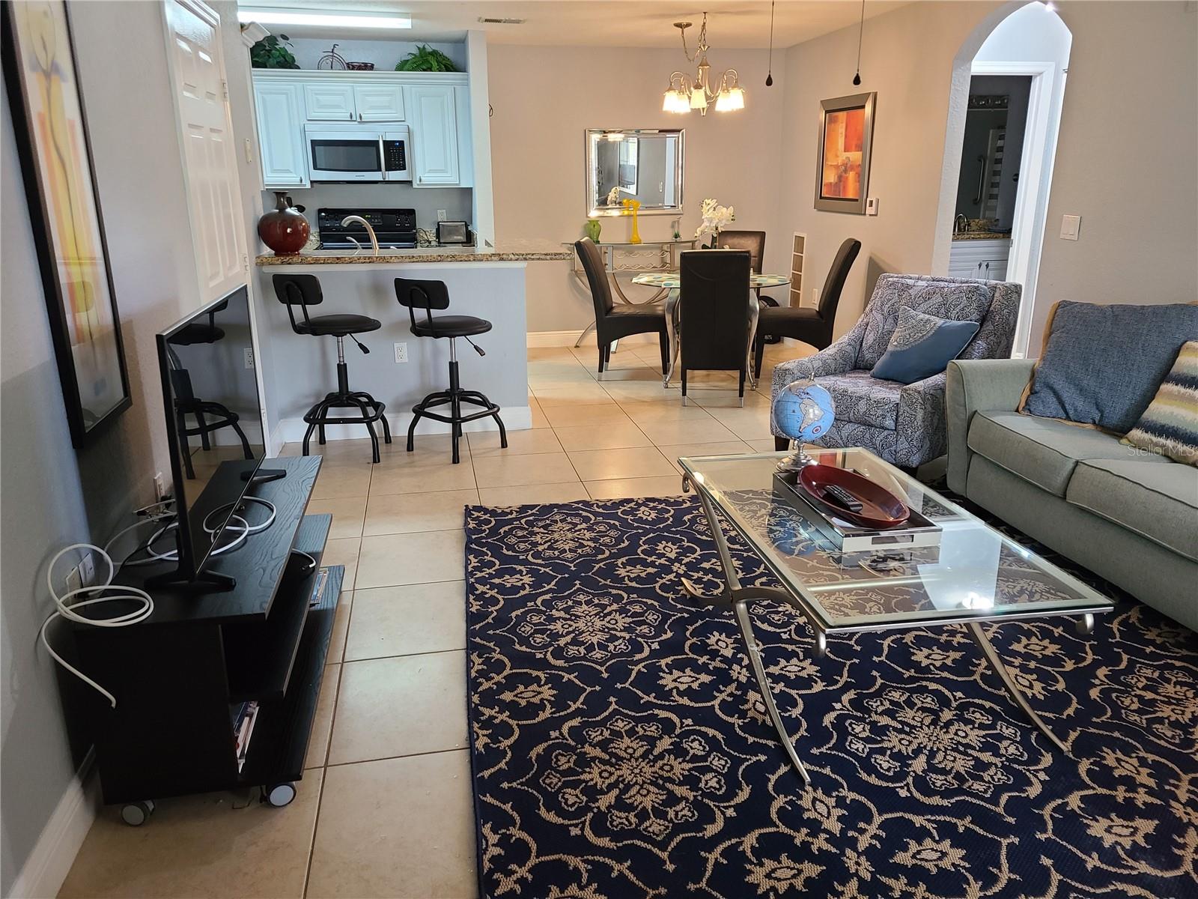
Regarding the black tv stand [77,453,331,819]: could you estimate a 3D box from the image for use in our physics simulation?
[{"bbox_3d":[-1.046,0.454,2.654,0.440,0.505,1.250,-3,17,-10],"label":"black tv stand"}]

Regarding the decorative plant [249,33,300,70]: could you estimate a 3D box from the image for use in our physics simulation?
[{"bbox_3d":[-2.442,-2.921,6.711,0.440,0.280,0.360,-3,17,-10],"label":"decorative plant"}]

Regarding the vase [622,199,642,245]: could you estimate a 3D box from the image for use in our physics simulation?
[{"bbox_3d":[0.318,-1.910,7.539,0.095,0.365,0.095,-3,17,-10],"label":"vase"}]

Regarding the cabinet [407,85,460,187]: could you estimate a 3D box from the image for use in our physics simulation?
[{"bbox_3d":[-1.291,-2.466,7.106,0.410,0.750,0.340,-3,17,-10],"label":"cabinet"}]

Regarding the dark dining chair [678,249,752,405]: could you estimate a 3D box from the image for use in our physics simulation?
[{"bbox_3d":[0.756,-0.803,5.853,0.450,1.000,0.630,2,17,7],"label":"dark dining chair"}]

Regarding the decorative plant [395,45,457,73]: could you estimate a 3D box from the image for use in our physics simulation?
[{"bbox_3d":[-1.327,-2.978,6.916,0.480,0.240,0.360,-3,17,-10],"label":"decorative plant"}]

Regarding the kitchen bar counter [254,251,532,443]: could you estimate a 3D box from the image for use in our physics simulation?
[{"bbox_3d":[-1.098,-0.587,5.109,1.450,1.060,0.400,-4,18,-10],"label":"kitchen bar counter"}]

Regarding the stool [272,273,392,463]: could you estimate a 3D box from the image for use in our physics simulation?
[{"bbox_3d":[-1.400,-0.450,4.770,0.520,1.005,0.540,10,20,30],"label":"stool"}]

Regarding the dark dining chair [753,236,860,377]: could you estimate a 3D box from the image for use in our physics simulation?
[{"bbox_3d":[1.462,-0.967,6.421,0.650,1.000,0.450,2,17,6],"label":"dark dining chair"}]

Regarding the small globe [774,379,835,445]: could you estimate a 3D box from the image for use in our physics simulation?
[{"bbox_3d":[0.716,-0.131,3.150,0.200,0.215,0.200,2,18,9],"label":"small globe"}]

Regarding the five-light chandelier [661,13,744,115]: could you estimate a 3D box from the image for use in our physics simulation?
[{"bbox_3d":[0.685,-2.509,5.886,0.560,0.620,0.560,-3,17,-10],"label":"five-light chandelier"}]

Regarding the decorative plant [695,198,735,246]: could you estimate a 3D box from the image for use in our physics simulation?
[{"bbox_3d":[0.822,-1.490,6.362,0.300,0.550,0.240,-3,17,-10],"label":"decorative plant"}]

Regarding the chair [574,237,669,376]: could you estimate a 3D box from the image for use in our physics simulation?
[{"bbox_3d":[0.180,-1.040,6.680,0.650,1.000,0.450,1,17,4],"label":"chair"}]

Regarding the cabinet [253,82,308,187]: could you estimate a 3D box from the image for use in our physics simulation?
[{"bbox_3d":[-2.396,-2.380,6.850,0.385,0.760,0.340,-4,18,-10],"label":"cabinet"}]

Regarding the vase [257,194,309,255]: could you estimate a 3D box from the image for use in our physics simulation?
[{"bbox_3d":[-1.636,-1.176,4.689,0.272,0.325,0.272,-4,18,-10],"label":"vase"}]

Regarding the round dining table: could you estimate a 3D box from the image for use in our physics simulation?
[{"bbox_3d":[0.813,-0.870,6.560,1.140,0.740,1.140,2,17,6],"label":"round dining table"}]

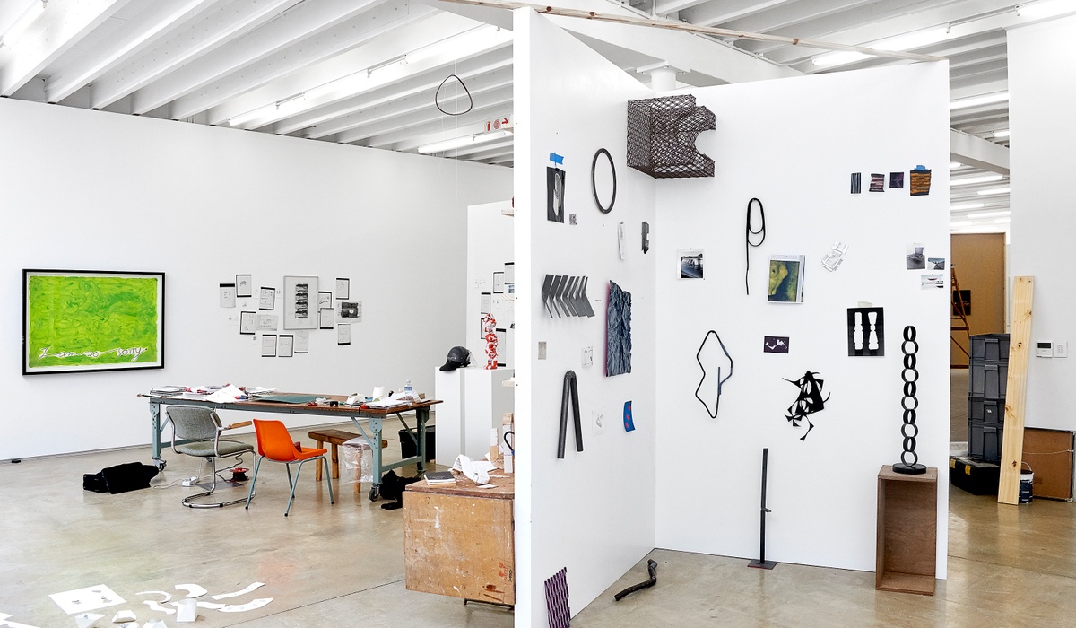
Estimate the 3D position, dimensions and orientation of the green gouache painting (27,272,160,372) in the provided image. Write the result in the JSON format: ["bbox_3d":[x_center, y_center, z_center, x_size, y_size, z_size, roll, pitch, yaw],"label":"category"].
[{"bbox_3d":[-4.878,0.086,8.943,1.415,1.120,0.050,-1,1,-40],"label":"green gouache painting"}]

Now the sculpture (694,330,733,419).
[{"bbox_3d":[1.156,0.400,5.313,0.240,0.580,0.040,0,1,21],"label":"sculpture"}]

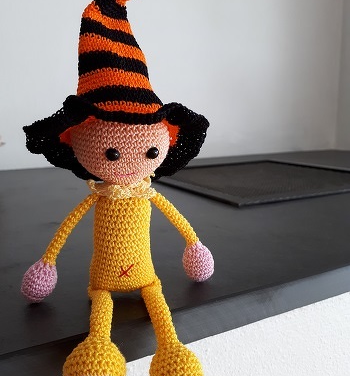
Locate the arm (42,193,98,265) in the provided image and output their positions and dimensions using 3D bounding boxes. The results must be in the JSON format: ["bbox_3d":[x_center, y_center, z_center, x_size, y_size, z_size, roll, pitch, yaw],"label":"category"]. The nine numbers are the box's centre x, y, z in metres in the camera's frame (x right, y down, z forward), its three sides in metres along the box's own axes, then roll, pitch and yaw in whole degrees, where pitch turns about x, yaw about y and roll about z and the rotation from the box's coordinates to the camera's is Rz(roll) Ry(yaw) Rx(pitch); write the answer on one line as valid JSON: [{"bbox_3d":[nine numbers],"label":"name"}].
[{"bbox_3d":[-0.075,0.030,0.266,0.015,0.060,0.012,37,-8,-18],"label":"arm"}]

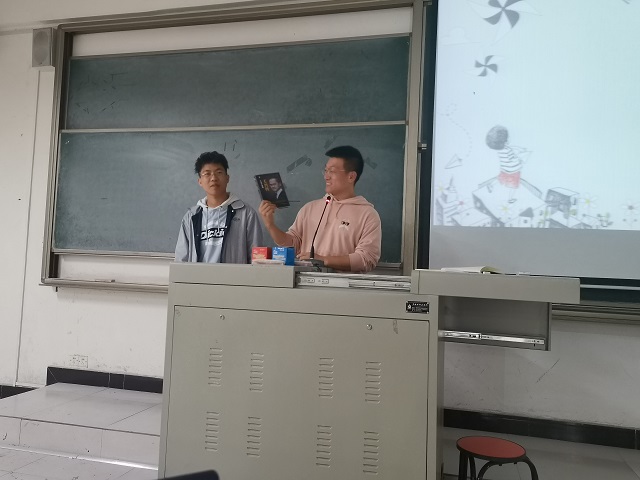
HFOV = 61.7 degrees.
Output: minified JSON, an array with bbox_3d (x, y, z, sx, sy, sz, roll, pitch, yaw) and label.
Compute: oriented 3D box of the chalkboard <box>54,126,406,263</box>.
[{"bbox_3d":[-0.793,-0.362,4.070,2.840,1.010,0.060,2,-2,14],"label":"chalkboard"}]

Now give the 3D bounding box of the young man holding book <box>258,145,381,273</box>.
[{"bbox_3d":[-0.014,0.332,3.151,0.660,1.780,0.460,1,-2,22],"label":"young man holding book"}]

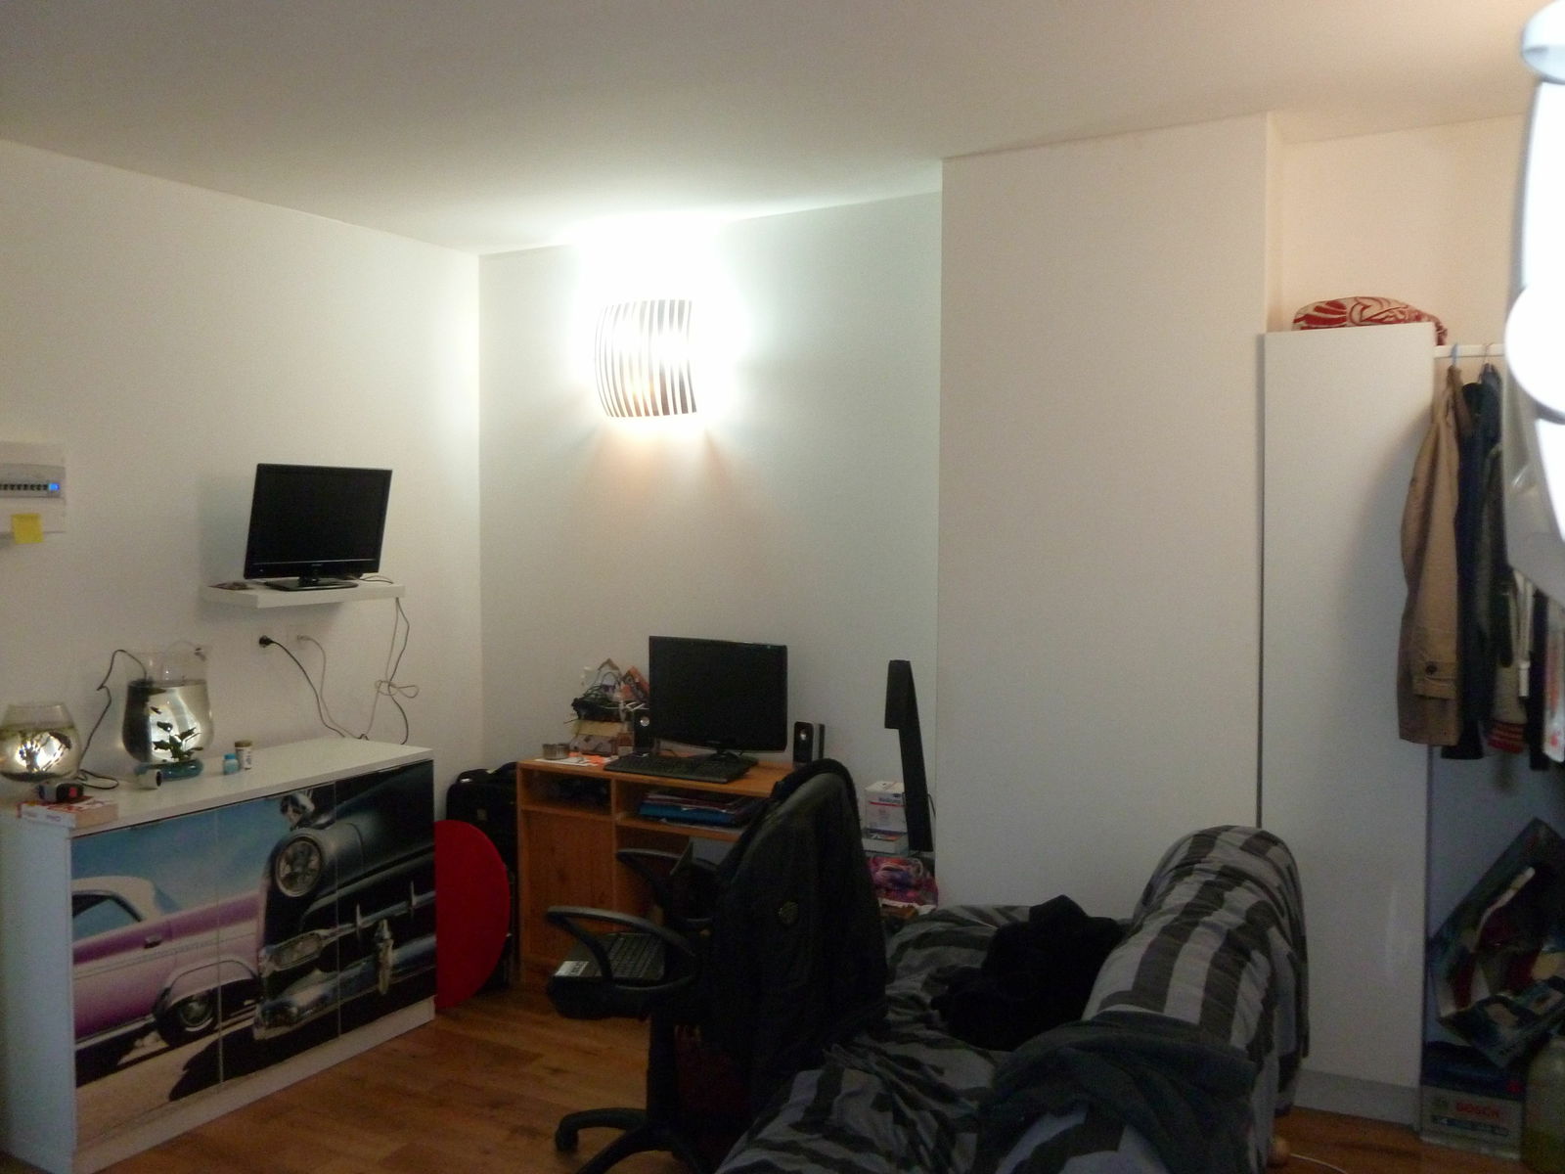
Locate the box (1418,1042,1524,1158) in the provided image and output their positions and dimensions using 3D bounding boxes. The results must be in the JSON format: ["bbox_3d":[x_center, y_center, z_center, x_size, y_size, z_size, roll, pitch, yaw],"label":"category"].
[{"bbox_3d":[1.685,1.252,3.090,0.210,0.176,0.174,1,3,29],"label":"box"}]

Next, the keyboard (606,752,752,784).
[{"bbox_3d":[-0.321,0.555,3.924,0.446,0.030,0.178,2,3,31],"label":"keyboard"}]

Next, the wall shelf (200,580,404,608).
[{"bbox_3d":[-1.456,0.027,3.876,0.259,0.038,0.544,2,3,31],"label":"wall shelf"}]

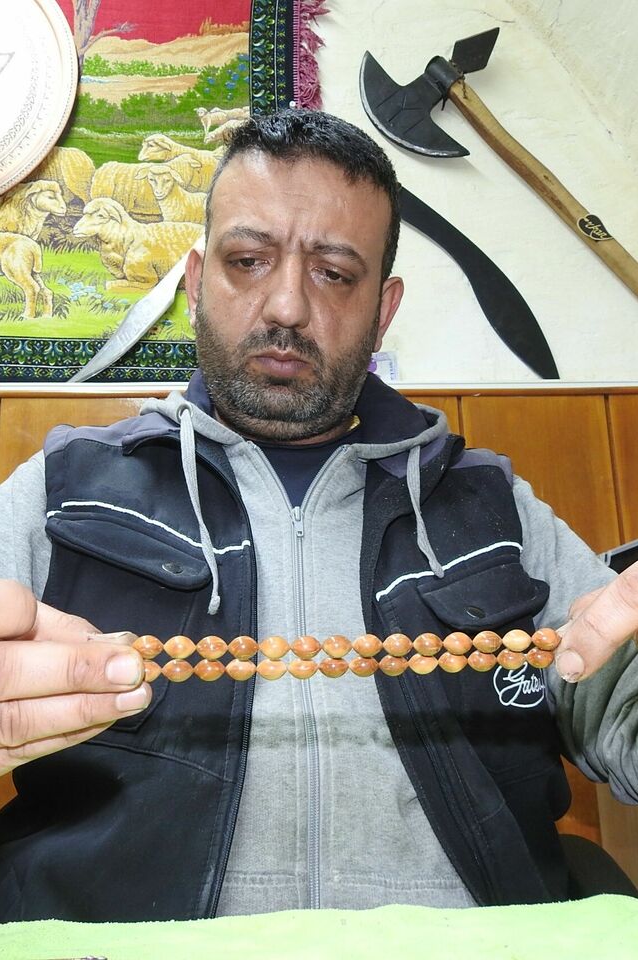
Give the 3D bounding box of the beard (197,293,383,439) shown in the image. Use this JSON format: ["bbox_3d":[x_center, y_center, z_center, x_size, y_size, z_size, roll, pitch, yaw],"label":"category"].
[{"bbox_3d":[-0.025,-0.089,0.705,0.150,0.115,0.105,7,5,-2],"label":"beard"}]

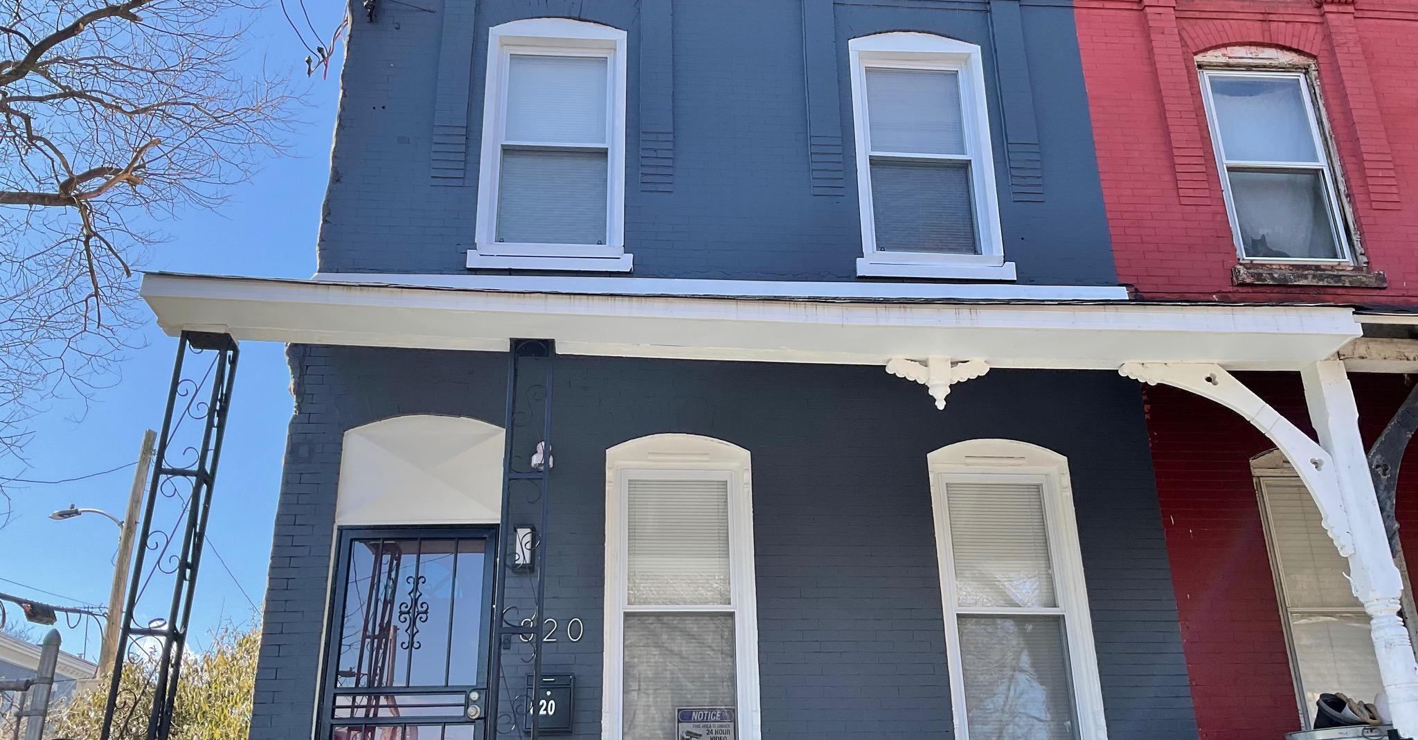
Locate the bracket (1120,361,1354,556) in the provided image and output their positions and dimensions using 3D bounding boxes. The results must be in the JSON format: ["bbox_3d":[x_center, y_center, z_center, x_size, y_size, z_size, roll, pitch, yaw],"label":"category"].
[{"bbox_3d":[2.455,0.401,5.557,0.970,0.945,0.080,1,-22,-4],"label":"bracket"}]

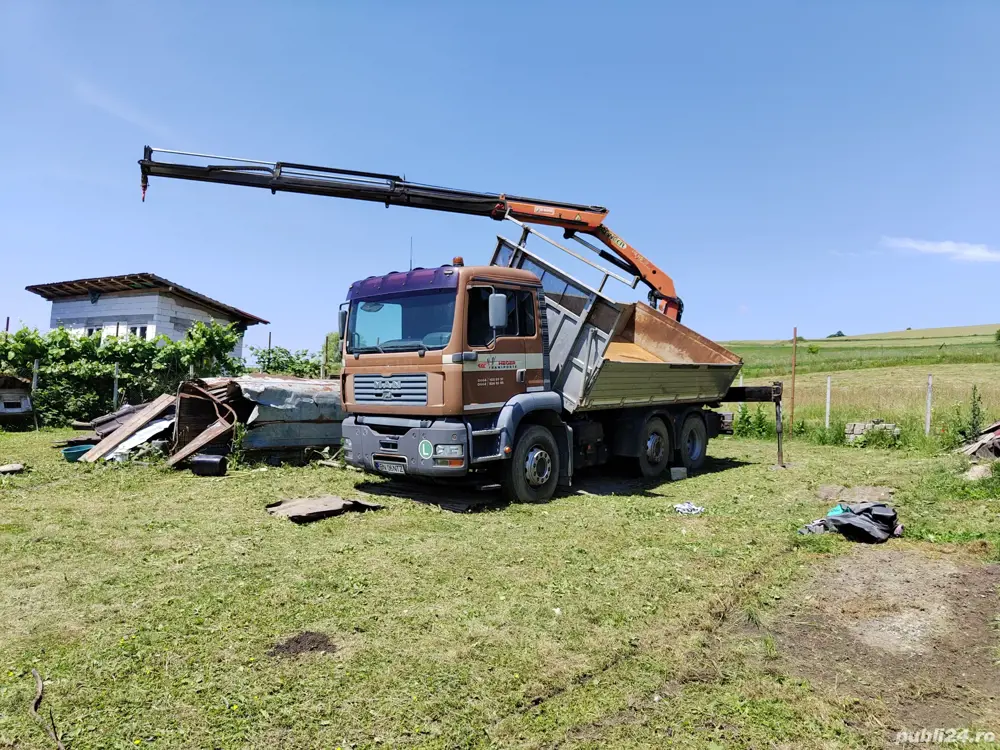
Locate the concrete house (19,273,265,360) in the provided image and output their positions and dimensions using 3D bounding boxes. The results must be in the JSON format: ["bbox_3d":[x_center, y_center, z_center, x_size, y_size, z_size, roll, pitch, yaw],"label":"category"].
[{"bbox_3d":[-14.830,-1.151,29.151,7.867,4.700,5.581,1,-4,27],"label":"concrete house"}]

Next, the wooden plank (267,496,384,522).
[{"bbox_3d":[-2.280,1.700,9.000,1.280,0.100,0.770,1,-1,-36],"label":"wooden plank"}]

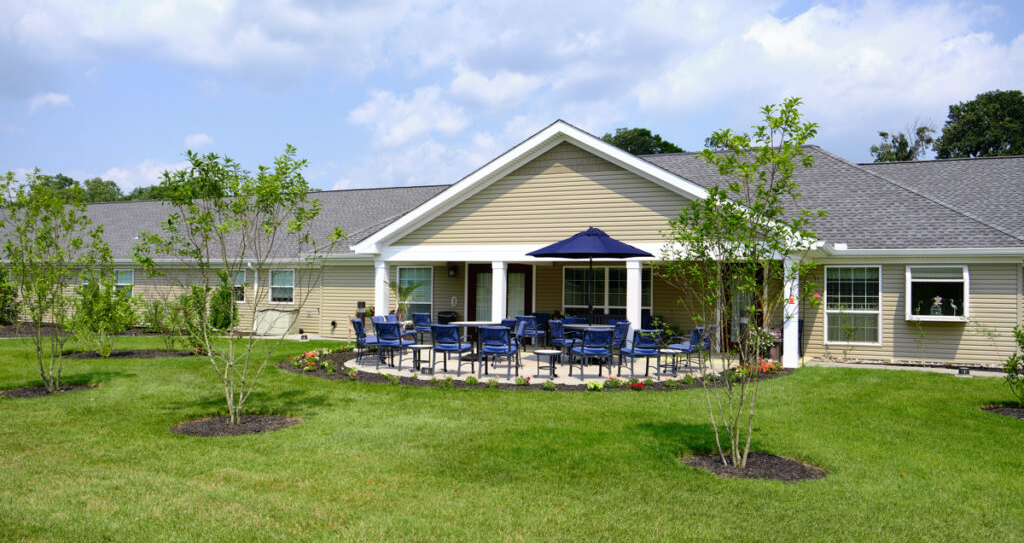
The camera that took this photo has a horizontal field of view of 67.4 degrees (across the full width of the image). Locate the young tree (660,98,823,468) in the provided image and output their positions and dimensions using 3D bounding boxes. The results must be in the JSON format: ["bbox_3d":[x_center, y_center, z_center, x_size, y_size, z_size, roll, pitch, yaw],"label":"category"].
[{"bbox_3d":[1.987,0.104,6.650,1.403,3.203,1.403,1,-2,0],"label":"young tree"}]

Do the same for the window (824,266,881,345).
[{"bbox_3d":[7.803,0.783,17.582,1.210,1.820,0.100,0,-2,23],"label":"window"}]

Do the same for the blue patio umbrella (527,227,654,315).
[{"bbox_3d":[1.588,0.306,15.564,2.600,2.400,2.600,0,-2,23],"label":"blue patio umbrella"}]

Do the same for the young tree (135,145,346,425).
[{"bbox_3d":[-2.945,0.151,8.300,2.269,3.004,2.156,1,-2,0],"label":"young tree"}]

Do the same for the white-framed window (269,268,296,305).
[{"bbox_3d":[-7.918,0.531,26.489,1.110,1.220,0.100,0,-2,23],"label":"white-framed window"}]

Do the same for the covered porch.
[{"bbox_3d":[1.683,0.749,18.497,9.950,2.420,3.170,0,-2,23],"label":"covered porch"}]

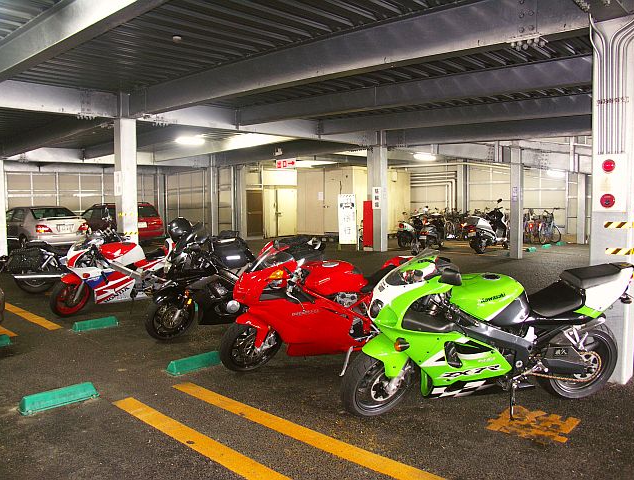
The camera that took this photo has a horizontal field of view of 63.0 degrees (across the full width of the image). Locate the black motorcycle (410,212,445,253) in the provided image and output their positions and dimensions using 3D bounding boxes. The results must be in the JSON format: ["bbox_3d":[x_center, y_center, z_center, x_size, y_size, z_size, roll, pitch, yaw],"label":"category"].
[{"bbox_3d":[3.200,-0.240,15.000,0.720,1.150,1.950,3,6,37],"label":"black motorcycle"}]

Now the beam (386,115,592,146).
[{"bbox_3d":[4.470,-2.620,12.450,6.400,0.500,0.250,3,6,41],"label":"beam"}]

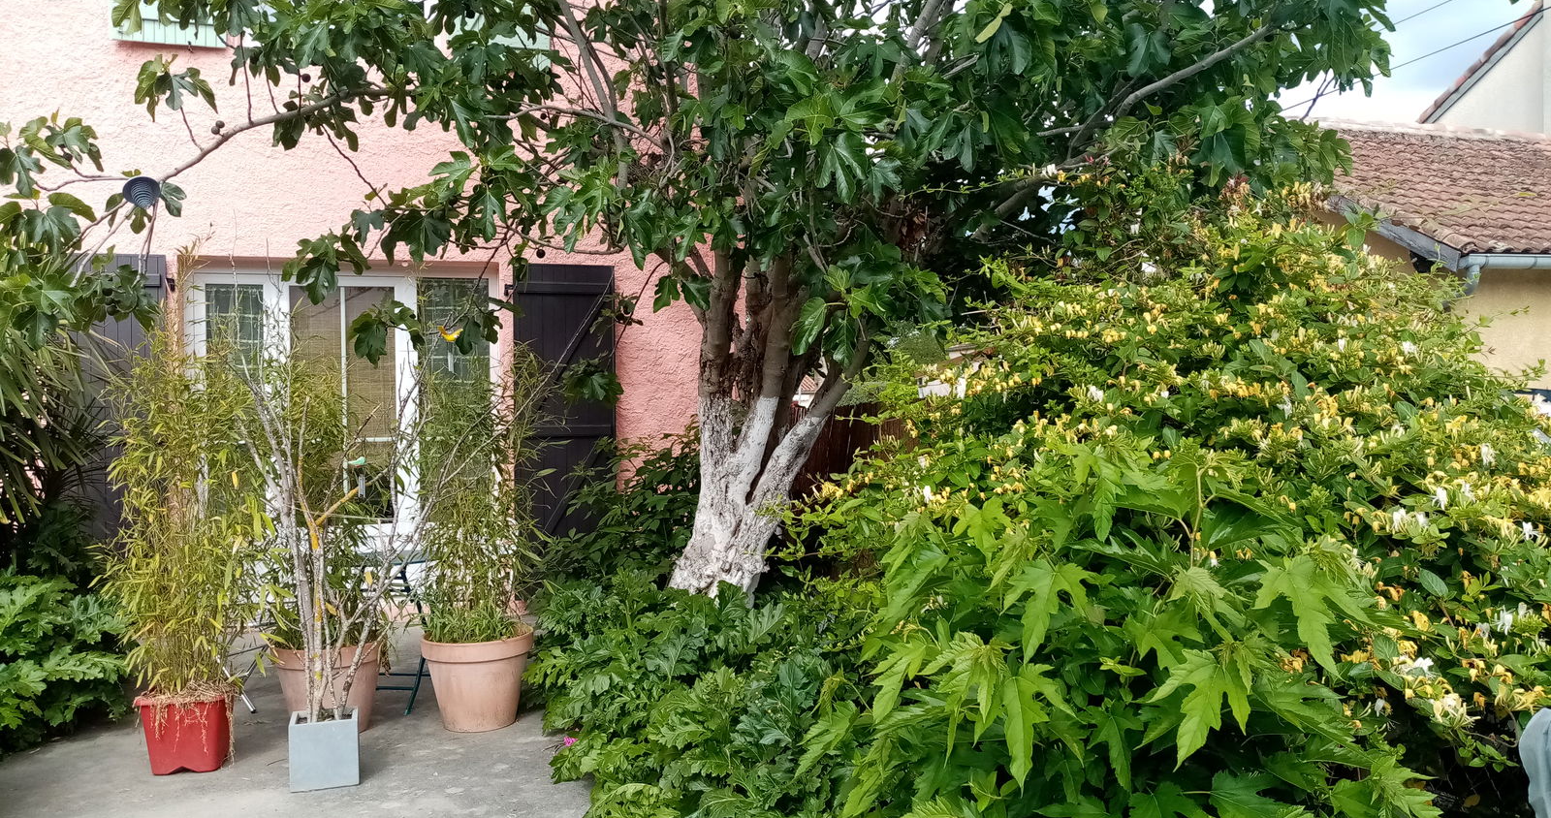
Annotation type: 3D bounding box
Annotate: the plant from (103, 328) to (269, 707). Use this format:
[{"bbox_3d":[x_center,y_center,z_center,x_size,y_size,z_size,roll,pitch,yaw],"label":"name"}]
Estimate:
[{"bbox_3d":[-2.444,0.415,4.860,0.610,1.490,0.540,-1,2,-19],"label":"plant"}]

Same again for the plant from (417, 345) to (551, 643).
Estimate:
[{"bbox_3d":[-1.346,0.381,5.360,0.560,1.320,0.540,-1,2,-19],"label":"plant"}]

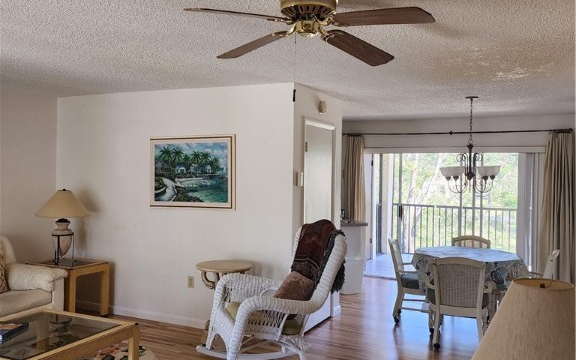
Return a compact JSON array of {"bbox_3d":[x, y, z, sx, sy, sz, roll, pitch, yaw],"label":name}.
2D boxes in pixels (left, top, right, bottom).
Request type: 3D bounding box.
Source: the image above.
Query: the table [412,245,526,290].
[{"bbox_3d":[1.902,1.154,5.409,1.120,0.760,1.120,1,1,24],"label":"table"}]

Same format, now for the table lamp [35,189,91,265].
[{"bbox_3d":[-2.366,0.488,5.413,0.600,0.800,0.600,1,1,24],"label":"table lamp"}]

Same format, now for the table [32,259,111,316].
[{"bbox_3d":[-2.348,1.173,5.455,0.690,0.570,0.500,1,1,24],"label":"table"}]

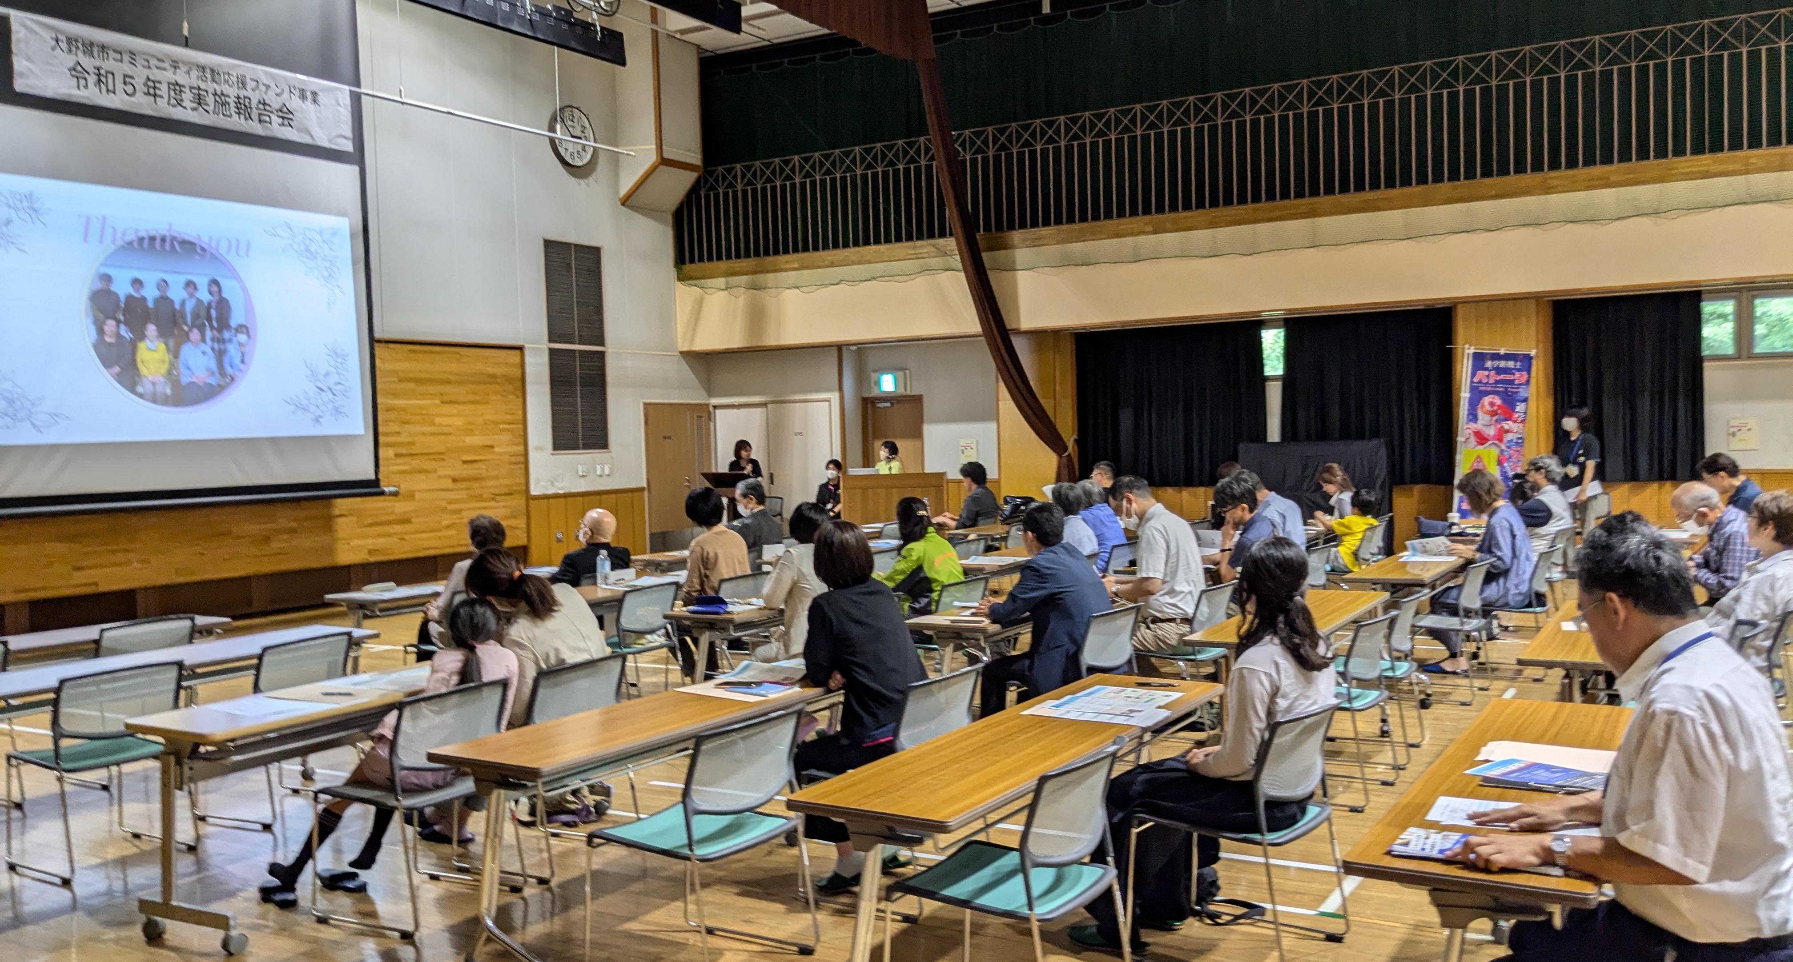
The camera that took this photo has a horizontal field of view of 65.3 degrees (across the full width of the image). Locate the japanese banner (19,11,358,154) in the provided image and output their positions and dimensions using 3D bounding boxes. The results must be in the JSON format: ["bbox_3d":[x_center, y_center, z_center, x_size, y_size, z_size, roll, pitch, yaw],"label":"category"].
[{"bbox_3d":[-6.101,-3.427,12.270,0.030,0.620,3.140,0,2,31],"label":"japanese banner"}]

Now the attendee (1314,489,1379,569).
[{"bbox_3d":[3.387,0.540,10.496,0.520,0.960,0.400,0,2,28],"label":"attendee"}]

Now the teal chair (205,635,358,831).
[{"bbox_3d":[-2.628,1.043,5.972,0.490,0.760,0.490,0,2,29],"label":"teal chair"}]

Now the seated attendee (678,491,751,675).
[{"bbox_3d":[-1.139,0.665,8.301,0.760,1.260,0.500,0,2,31],"label":"seated attendee"}]

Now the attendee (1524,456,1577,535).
[{"bbox_3d":[4.375,0.456,9.620,0.720,1.280,0.500,0,3,32],"label":"attendee"}]

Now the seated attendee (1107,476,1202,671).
[{"bbox_3d":[1.309,0.626,7.253,0.700,1.290,0.520,0,2,31],"label":"seated attendee"}]

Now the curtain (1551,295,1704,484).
[{"bbox_3d":[7.312,-0.922,13.992,1.319,1.857,0.150,0,2,30],"label":"curtain"}]

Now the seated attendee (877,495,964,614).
[{"bbox_3d":[0.031,0.684,7.577,0.720,1.210,0.520,0,2,32],"label":"seated attendee"}]

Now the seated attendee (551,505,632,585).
[{"bbox_3d":[-1.990,0.731,8.703,0.700,1.150,0.520,0,2,32],"label":"seated attendee"}]

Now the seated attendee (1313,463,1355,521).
[{"bbox_3d":[3.505,0.457,11.043,0.680,1.210,0.460,0,3,32],"label":"seated attendee"}]

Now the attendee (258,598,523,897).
[{"bbox_3d":[-1.696,0.921,4.799,0.800,1.020,0.480,-1,2,20],"label":"attendee"}]

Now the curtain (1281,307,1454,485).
[{"bbox_3d":[4.847,-0.847,14.475,1.742,1.804,0.140,0,3,32],"label":"curtain"}]

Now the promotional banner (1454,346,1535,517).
[{"bbox_3d":[5.669,-0.264,13.384,0.620,1.980,0.080,2,4,24],"label":"promotional banner"}]

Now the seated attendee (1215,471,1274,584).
[{"bbox_3d":[2.005,0.572,8.246,0.720,1.270,0.500,0,3,32],"label":"seated attendee"}]

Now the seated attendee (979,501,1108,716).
[{"bbox_3d":[0.654,0.704,6.217,0.710,1.230,0.520,0,3,32],"label":"seated attendee"}]

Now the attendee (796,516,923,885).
[{"bbox_3d":[-0.090,0.762,4.808,0.600,1.260,0.500,0,3,32],"label":"attendee"}]

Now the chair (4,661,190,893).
[{"bbox_3d":[-3.086,1.073,5.392,0.530,0.755,0.500,0,2,31],"label":"chair"}]

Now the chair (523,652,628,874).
[{"bbox_3d":[-1.309,1.022,5.177,0.520,0.770,0.500,0,3,32],"label":"chair"}]

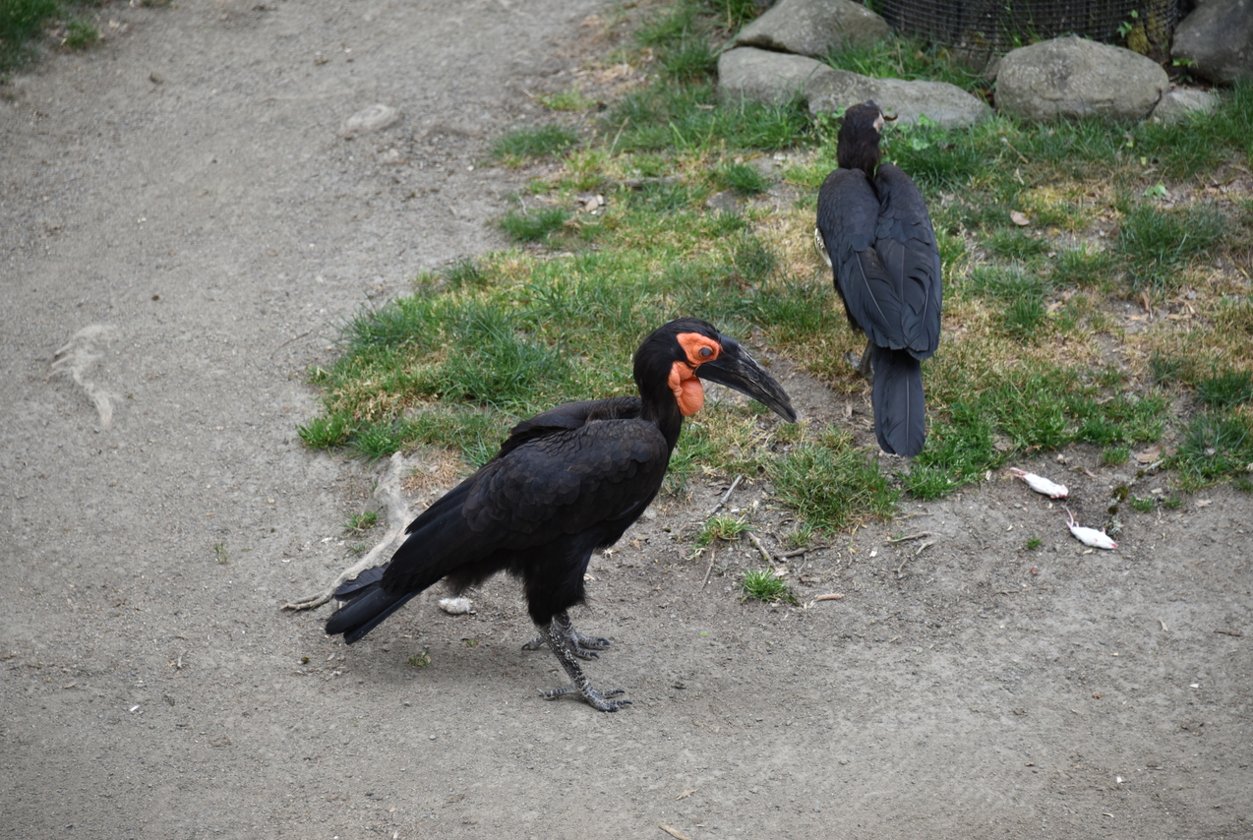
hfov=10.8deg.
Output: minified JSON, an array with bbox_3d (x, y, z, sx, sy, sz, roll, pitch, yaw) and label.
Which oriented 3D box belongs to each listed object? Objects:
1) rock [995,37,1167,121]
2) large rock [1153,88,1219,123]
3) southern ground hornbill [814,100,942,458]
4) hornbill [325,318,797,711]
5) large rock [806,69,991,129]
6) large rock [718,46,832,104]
[{"bbox_3d":[0.906,-0.677,13.240,0.350,0.170,0.250,0,22,0],"label":"rock"},{"bbox_3d":[1.109,-0.624,13.199,0.150,0.070,0.120,0,22,0],"label":"large rock"},{"bbox_3d":[0.464,-0.294,12.086,0.225,0.475,0.770,-2,22,-4],"label":"southern ground hornbill"},{"bbox_3d":[-0.113,0.131,11.072,0.790,0.665,0.250,2,22,4],"label":"hornbill"},{"bbox_3d":[0.540,-0.636,13.204,0.365,0.110,0.200,5,22,11],"label":"large rock"},{"bbox_3d":[0.296,-0.688,13.296,0.235,0.115,0.190,6,23,14],"label":"large rock"}]

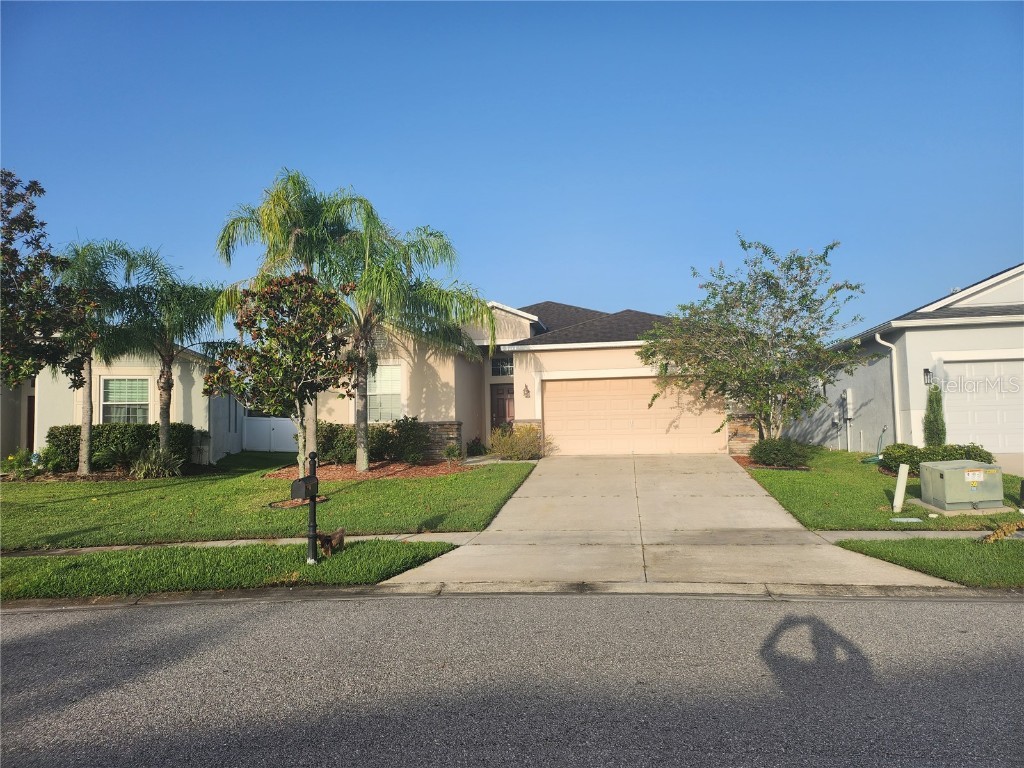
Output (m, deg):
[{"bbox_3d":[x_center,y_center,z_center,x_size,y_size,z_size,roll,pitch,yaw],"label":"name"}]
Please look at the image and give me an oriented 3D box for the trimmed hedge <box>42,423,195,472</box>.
[{"bbox_3d":[-9.976,1.610,18.000,3.700,1.200,1.050,0,-3,-15],"label":"trimmed hedge"}]

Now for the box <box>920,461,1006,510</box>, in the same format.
[{"bbox_3d":[7.741,1.744,12.200,0.930,0.730,0.960,-2,-3,11],"label":"box"}]

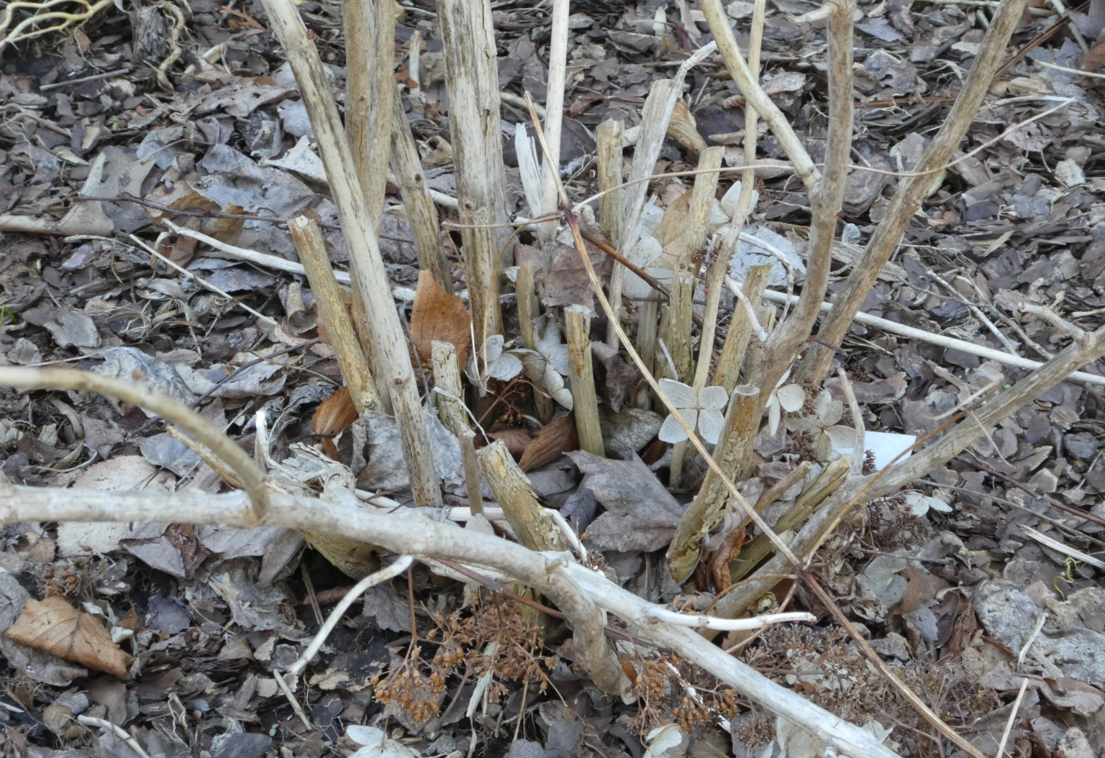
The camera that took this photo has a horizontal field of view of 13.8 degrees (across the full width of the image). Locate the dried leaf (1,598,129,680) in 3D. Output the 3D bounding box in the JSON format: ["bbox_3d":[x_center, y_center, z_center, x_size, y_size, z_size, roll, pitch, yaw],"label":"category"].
[{"bbox_3d":[-0.174,0.093,1.640,0.048,0.015,0.033,15,33,24],"label":"dried leaf"}]

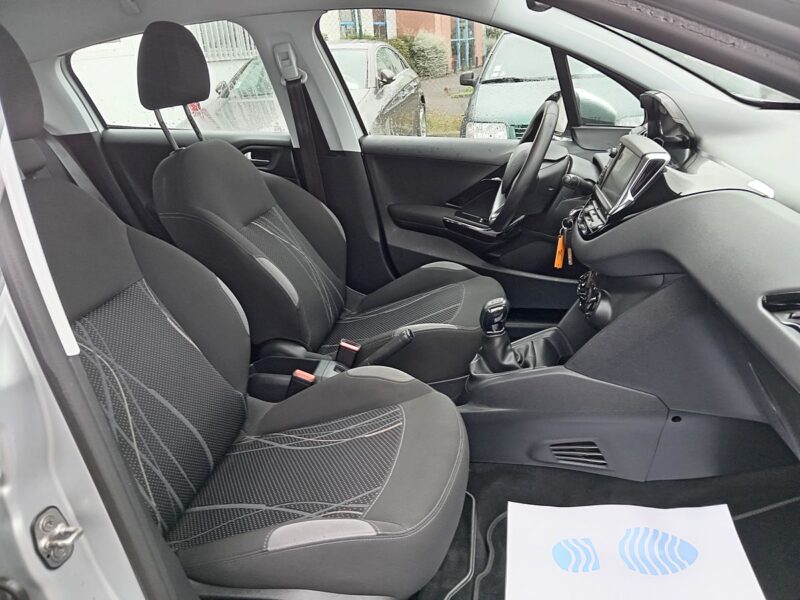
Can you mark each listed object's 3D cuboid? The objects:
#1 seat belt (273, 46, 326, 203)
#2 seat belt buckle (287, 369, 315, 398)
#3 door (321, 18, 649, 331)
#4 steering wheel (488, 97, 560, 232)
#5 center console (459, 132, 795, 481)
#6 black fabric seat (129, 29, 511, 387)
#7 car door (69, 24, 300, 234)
[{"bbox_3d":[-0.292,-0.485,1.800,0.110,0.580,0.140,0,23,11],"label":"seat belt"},{"bbox_3d":[-0.216,0.182,1.258,0.047,0.080,0.030,16,25,4],"label":"seat belt buckle"},{"bbox_3d":[0.316,-0.387,1.784,1.030,1.000,0.250,0,23,11],"label":"door"},{"bbox_3d":[0.311,-0.325,1.404,0.110,0.340,0.350,21,25,2],"label":"steering wheel"},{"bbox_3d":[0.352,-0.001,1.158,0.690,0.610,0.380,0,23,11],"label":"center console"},{"bbox_3d":[-0.179,-0.244,1.534,0.930,0.950,0.520,0,23,11],"label":"black fabric seat"},{"bbox_3d":[-0.621,-0.387,1.967,0.870,1.000,0.250,0,23,11],"label":"car door"}]

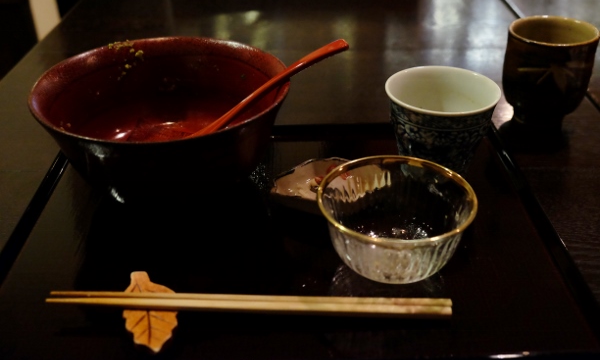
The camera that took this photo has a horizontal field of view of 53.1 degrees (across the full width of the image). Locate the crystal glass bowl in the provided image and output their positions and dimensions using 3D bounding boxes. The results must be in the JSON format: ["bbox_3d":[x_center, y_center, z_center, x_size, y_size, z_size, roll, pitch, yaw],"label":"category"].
[{"bbox_3d":[0.056,0.028,0.363,0.091,0.047,0.091,0,34,0],"label":"crystal glass bowl"}]

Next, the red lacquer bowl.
[{"bbox_3d":[-0.093,-0.036,0.431,0.171,0.077,0.171,0,34,0],"label":"red lacquer bowl"}]

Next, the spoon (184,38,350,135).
[{"bbox_3d":[-0.041,-0.050,0.419,0.173,0.024,0.036,-30,34,9],"label":"spoon"}]

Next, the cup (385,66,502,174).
[{"bbox_3d":[0.104,-0.041,0.454,0.084,0.060,0.084,0,34,0],"label":"cup"}]

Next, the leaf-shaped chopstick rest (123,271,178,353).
[{"bbox_3d":[-0.083,0.072,0.328,0.030,0.013,0.059,-11,36,-16],"label":"leaf-shaped chopstick rest"}]

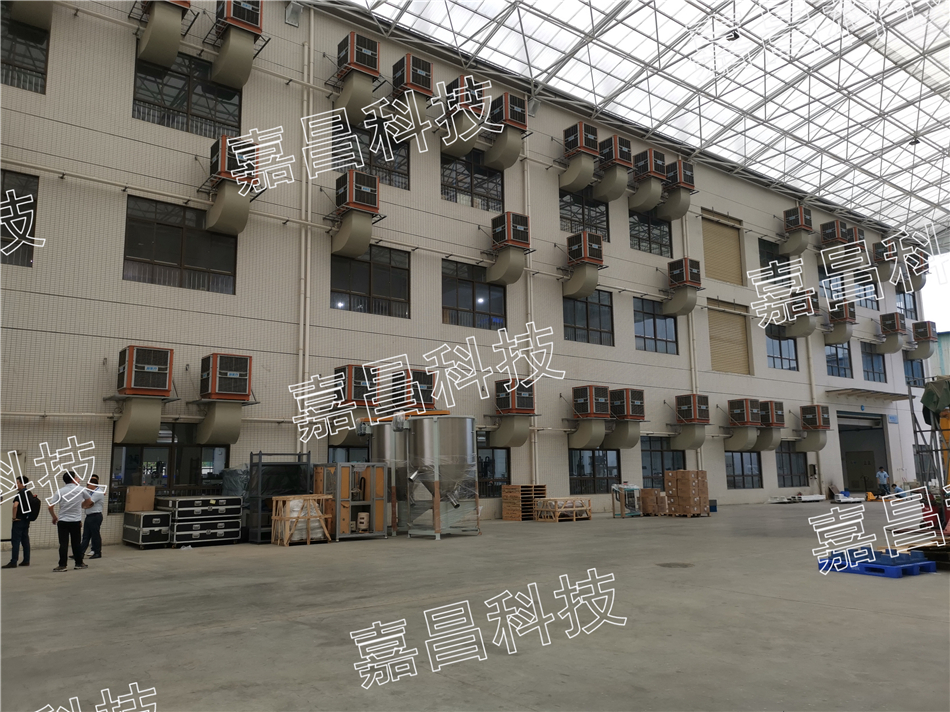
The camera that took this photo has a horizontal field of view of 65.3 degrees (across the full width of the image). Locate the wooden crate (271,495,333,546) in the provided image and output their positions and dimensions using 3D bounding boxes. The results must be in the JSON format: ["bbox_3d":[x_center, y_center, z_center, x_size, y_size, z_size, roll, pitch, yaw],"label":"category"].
[{"bbox_3d":[-4.166,3.957,17.863,1.165,1.100,0.890,5,-11,-36],"label":"wooden crate"}]

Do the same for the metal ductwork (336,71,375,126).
[{"bbox_3d":[-3.886,-8.126,23.567,0.677,1.075,1.408,6,-12,-38],"label":"metal ductwork"}]

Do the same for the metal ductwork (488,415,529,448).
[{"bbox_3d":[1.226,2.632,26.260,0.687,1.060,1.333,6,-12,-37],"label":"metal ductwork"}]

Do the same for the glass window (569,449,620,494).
[{"bbox_3d":[4.764,4.321,29.636,2.924,2.354,0.135,6,-12,-37],"label":"glass window"}]

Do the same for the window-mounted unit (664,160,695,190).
[{"bbox_3d":[9.327,-8.182,34.019,0.980,1.151,0.970,6,-12,-37],"label":"window-mounted unit"}]

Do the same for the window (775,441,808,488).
[{"bbox_3d":[16.280,5.563,38.083,3.000,2.380,0.120,6,-11,-37],"label":"window"}]

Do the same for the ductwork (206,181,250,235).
[{"bbox_3d":[-6.635,-3.989,20.177,0.887,1.079,1.322,6,-11,-38],"label":"ductwork"}]

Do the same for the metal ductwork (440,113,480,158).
[{"bbox_3d":[-0.382,-7.641,25.718,0.922,1.044,1.322,6,-11,-38],"label":"metal ductwork"}]

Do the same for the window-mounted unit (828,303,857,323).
[{"bbox_3d":[20.555,-2.404,41.383,0.990,1.161,0.949,6,-12,-38],"label":"window-mounted unit"}]

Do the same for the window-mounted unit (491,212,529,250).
[{"bbox_3d":[1.322,-4.478,27.096,0.990,1.165,0.965,6,-11,-38],"label":"window-mounted unit"}]

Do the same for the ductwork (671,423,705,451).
[{"bbox_3d":[9.119,3.455,31.571,0.683,1.031,1.293,6,-11,-37],"label":"ductwork"}]

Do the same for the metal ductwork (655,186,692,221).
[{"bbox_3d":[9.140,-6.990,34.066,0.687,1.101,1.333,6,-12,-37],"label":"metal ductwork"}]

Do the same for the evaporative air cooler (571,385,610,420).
[{"bbox_3d":[4.439,1.784,28.123,1.002,1.174,1.002,6,-11,-37],"label":"evaporative air cooler"}]

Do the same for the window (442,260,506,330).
[{"bbox_3d":[0.018,-2.067,25.975,2.862,2.253,0.122,6,-11,-38],"label":"window"}]

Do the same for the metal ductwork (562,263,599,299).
[{"bbox_3d":[4.121,-2.908,28.773,0.683,1.031,1.293,6,-11,-37],"label":"metal ductwork"}]

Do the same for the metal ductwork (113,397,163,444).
[{"bbox_3d":[-8.438,1.641,18.473,0.668,1.002,1.397,6,-11,-37],"label":"metal ductwork"}]

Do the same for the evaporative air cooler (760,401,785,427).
[{"bbox_3d":[14.093,2.821,35.496,0.980,1.160,0.960,6,-11,-37],"label":"evaporative air cooler"}]

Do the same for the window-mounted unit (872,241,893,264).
[{"bbox_3d":[25.088,-6.336,45.269,0.957,1.119,0.948,6,-11,-38],"label":"window-mounted unit"}]

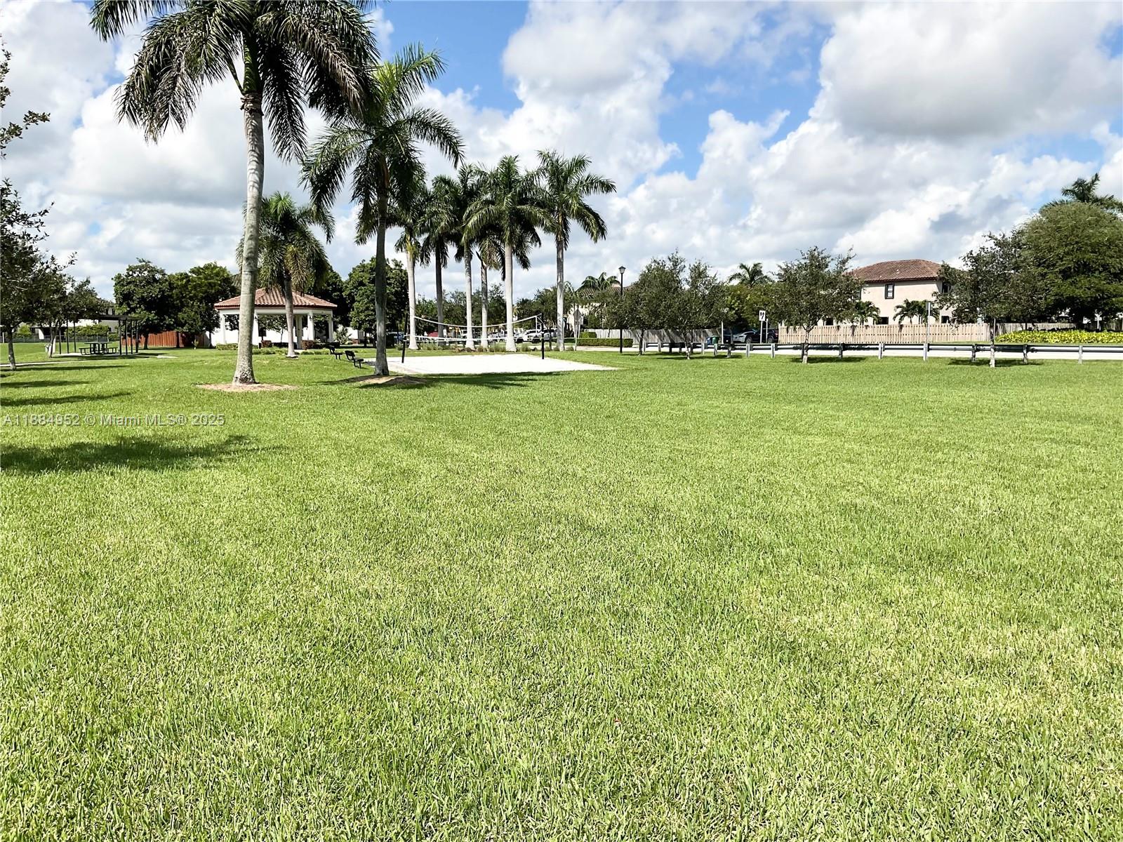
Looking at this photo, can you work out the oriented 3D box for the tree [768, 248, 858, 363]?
[{"bbox_3d":[12.141,-5.570,45.127,4.293,5.494,4.293,0,6,0],"label":"tree"}]

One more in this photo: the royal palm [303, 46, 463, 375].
[{"bbox_3d":[-6.516,-7.729,34.917,5.992,12.039,5.992,0,6,0],"label":"royal palm"}]

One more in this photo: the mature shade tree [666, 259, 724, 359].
[{"bbox_3d":[7.038,-5.909,49.811,3.066,5.260,3.066,0,6,0],"label":"mature shade tree"}]

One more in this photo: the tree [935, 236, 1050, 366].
[{"bbox_3d":[18.271,-5.110,39.781,4.786,5.614,4.786,0,6,0],"label":"tree"}]

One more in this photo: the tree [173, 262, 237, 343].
[{"bbox_3d":[-34.852,-11.327,92.338,6.591,8.336,6.591,0,6,0],"label":"tree"}]

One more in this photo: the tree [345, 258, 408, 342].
[{"bbox_3d":[-17.060,-10.943,86.903,5.754,8.084,5.754,0,6,0],"label":"tree"}]

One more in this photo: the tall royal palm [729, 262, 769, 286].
[{"bbox_3d":[22.041,-14.040,111.164,5.222,9.646,5.222,0,6,0],"label":"tall royal palm"}]

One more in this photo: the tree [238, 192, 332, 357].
[{"bbox_3d":[-15.619,-8.213,53.254,5.264,9.177,5.264,0,6,0],"label":"tree"}]

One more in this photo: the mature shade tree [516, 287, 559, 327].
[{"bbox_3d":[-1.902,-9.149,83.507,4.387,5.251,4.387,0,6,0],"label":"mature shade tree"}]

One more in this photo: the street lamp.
[{"bbox_3d":[4.010,-7.435,62.766,0.427,5.785,0.427,0,6,0],"label":"street lamp"}]

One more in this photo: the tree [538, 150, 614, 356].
[{"bbox_3d":[0.974,-12.090,67.404,5.657,14.151,5.657,0,6,0],"label":"tree"}]

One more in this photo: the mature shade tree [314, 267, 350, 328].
[{"bbox_3d":[-22.777,-11.159,91.646,4.957,7.595,4.957,0,6,0],"label":"mature shade tree"}]

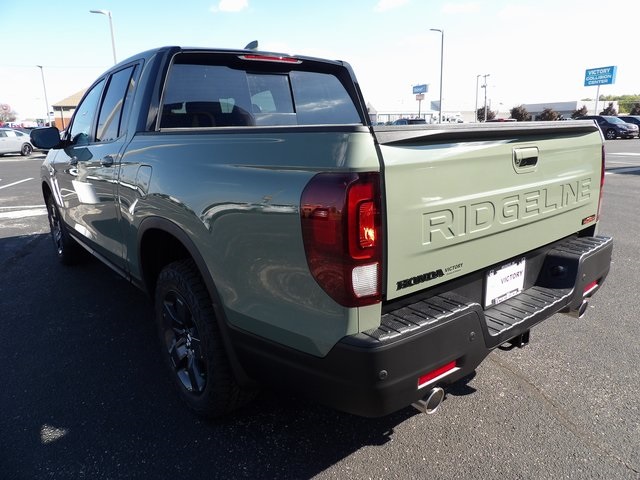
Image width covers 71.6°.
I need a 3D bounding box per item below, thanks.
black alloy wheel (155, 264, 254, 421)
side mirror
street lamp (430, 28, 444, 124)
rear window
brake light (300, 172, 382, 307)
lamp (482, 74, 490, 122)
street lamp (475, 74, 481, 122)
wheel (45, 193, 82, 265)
[{"bbox_3d":[-0.547,0.449,2.117,0.245,0.740,0.740,-12,18,-38],"label":"black alloy wheel"},{"bbox_3d":[-2.179,-0.816,3.529,0.225,0.170,0.140,-12,18,-38],"label":"side mirror"},{"bbox_3d":[8.285,-10.755,31.899,1.050,8.000,0.350,-6,15,-21],"label":"street lamp"},{"bbox_3d":[-0.301,-0.905,2.828,1.500,0.430,0.070,-12,5,-38],"label":"rear window"},{"bbox_3d":[0.064,0.002,1.219,0.175,0.365,0.195,-12,18,-38],"label":"brake light"},{"bbox_3d":[23.900,-19.026,63.425,1.000,8.500,0.400,2,14,10],"label":"lamp"},{"bbox_3d":[22.290,-18.684,62.346,0.800,8.400,0.350,6,15,24],"label":"street lamp"},{"bbox_3d":[-2.554,-0.114,4.519,0.245,0.740,0.740,-12,18,-38],"label":"wheel"}]

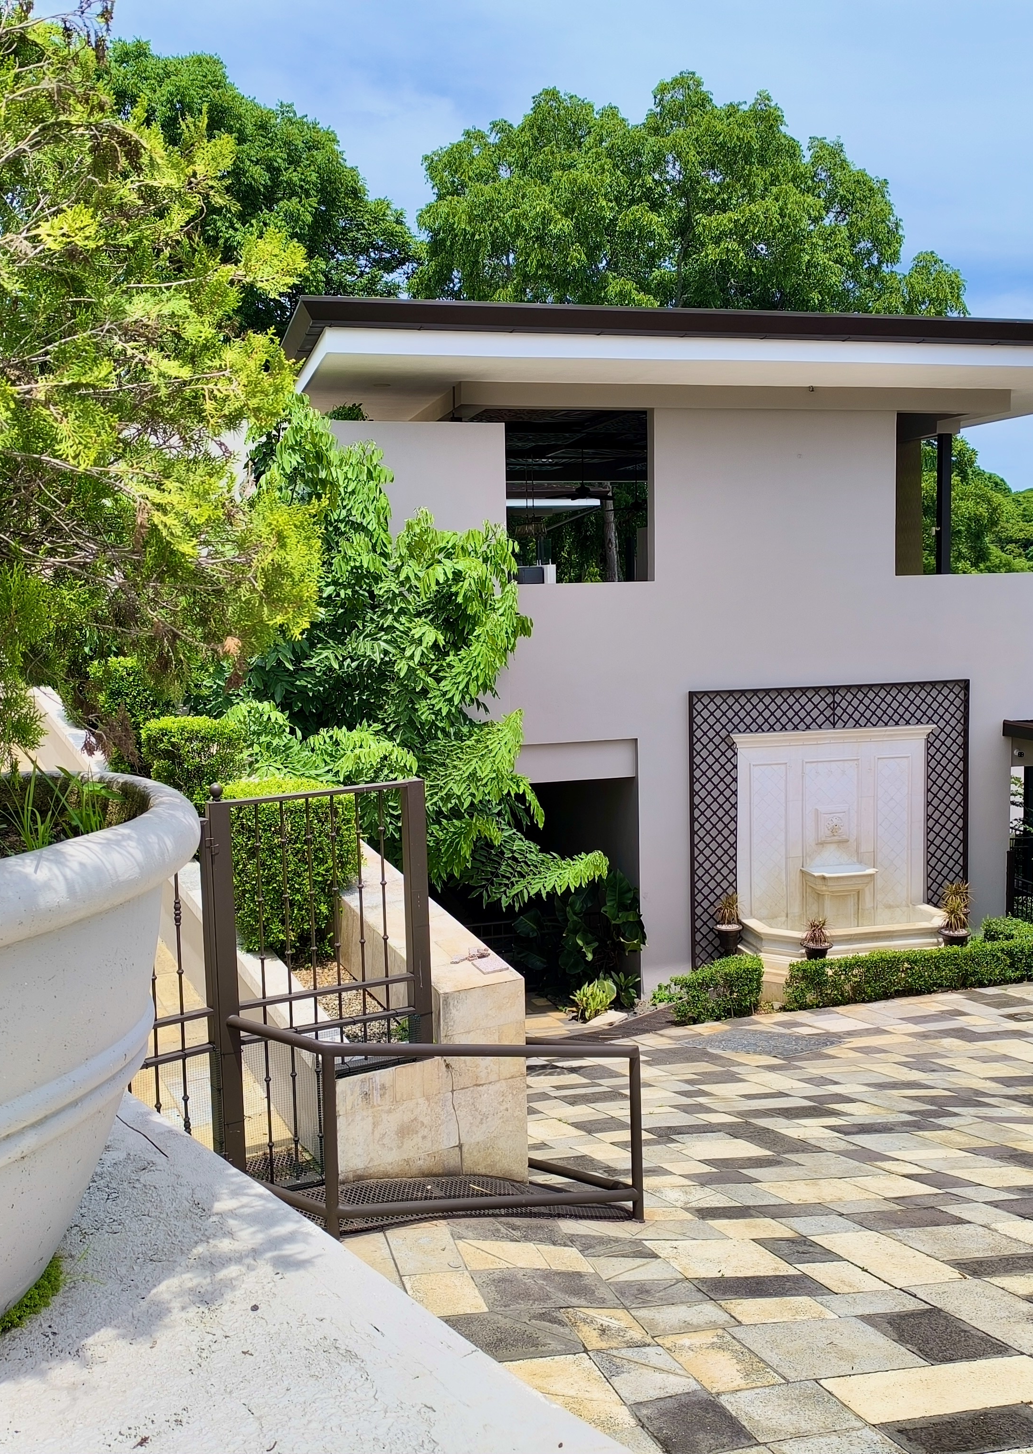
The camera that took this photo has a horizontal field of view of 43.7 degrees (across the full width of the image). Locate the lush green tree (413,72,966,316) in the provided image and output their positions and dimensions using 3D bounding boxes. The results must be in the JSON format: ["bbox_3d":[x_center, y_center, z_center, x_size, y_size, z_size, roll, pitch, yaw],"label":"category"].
[{"bbox_3d":[4.314,-6.790,31.891,13.172,18.040,12.514,0,6,8],"label":"lush green tree"}]

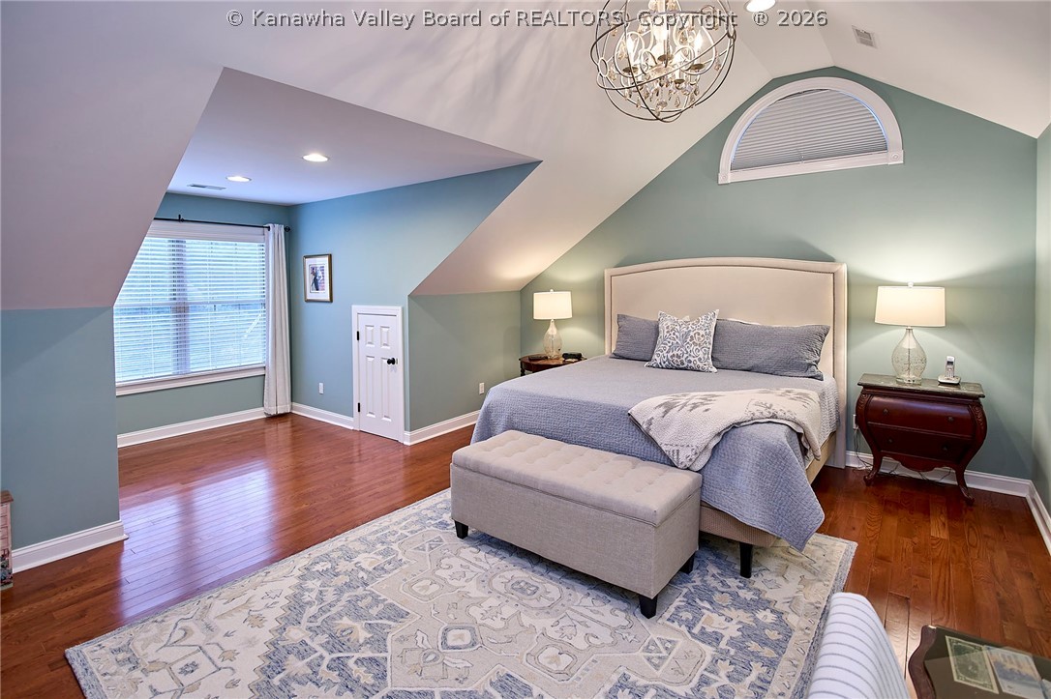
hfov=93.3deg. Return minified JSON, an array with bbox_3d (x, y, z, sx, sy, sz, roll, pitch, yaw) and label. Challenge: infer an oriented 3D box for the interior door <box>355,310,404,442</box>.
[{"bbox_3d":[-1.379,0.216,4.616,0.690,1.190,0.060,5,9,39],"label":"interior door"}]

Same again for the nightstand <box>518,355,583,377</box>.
[{"bbox_3d":[0.282,0.422,5.011,0.660,0.650,0.620,5,9,39],"label":"nightstand"}]

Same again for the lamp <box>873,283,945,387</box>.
[{"bbox_3d":[2.669,-0.117,3.442,0.400,0.700,0.400,5,9,39],"label":"lamp"}]

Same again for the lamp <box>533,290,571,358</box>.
[{"bbox_3d":[0.296,-0.262,5.075,0.390,0.700,0.390,-1,7,0],"label":"lamp"}]

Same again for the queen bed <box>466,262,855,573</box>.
[{"bbox_3d":[1.050,0.130,3.598,2.080,1.630,2.120,5,9,39],"label":"queen bed"}]

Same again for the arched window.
[{"bbox_3d":[2.233,-1.793,4.007,1.310,0.760,0.090,5,9,39],"label":"arched window"}]

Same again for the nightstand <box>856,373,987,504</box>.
[{"bbox_3d":[2.680,0.586,3.385,0.660,0.720,0.440,5,9,39],"label":"nightstand"}]

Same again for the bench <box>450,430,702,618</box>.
[{"bbox_3d":[0.231,0.842,2.656,1.200,0.470,0.510,5,9,39],"label":"bench"}]

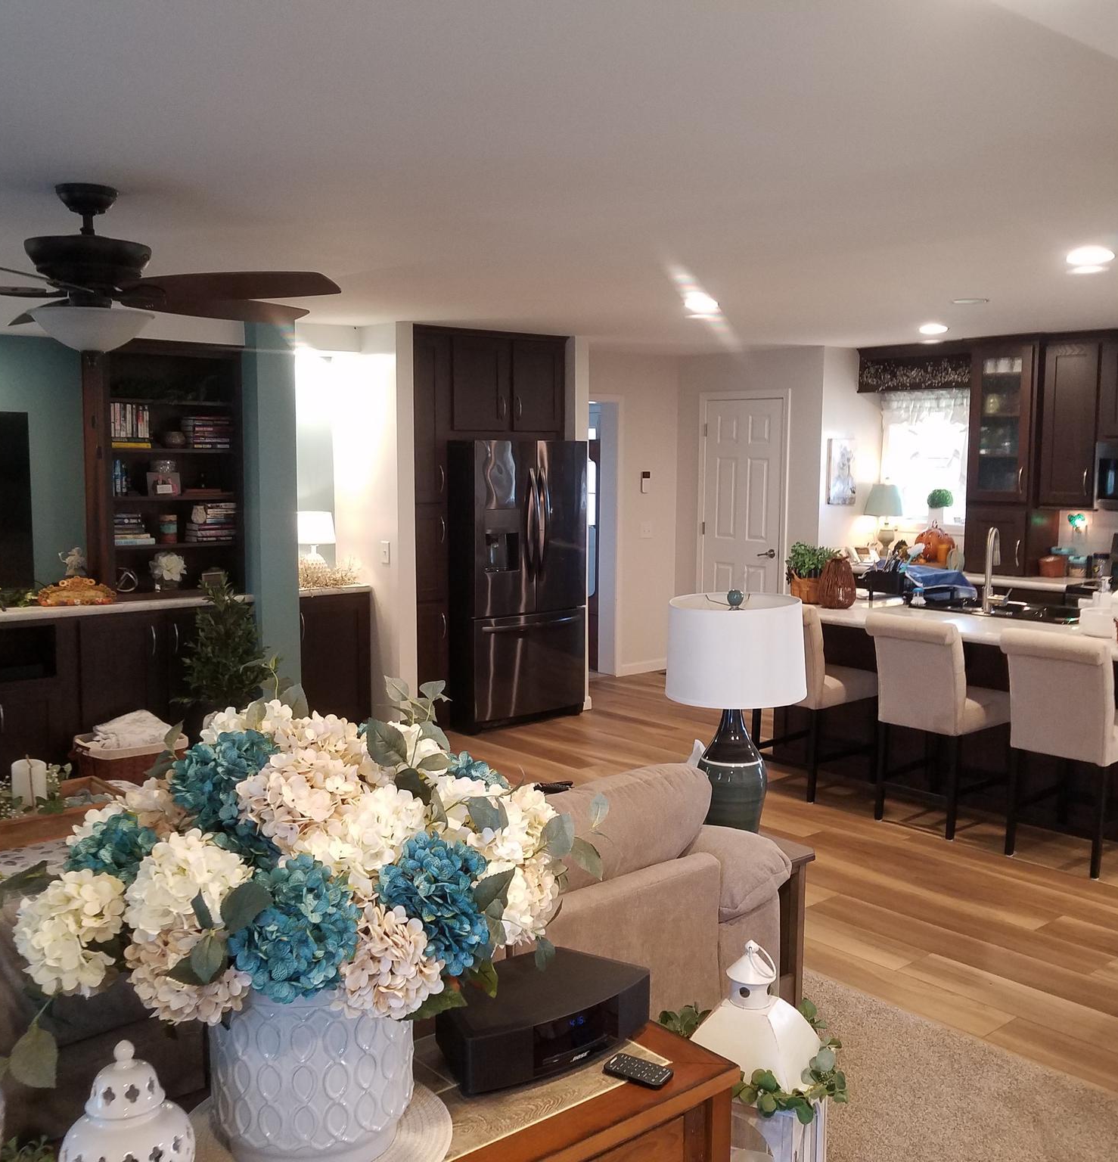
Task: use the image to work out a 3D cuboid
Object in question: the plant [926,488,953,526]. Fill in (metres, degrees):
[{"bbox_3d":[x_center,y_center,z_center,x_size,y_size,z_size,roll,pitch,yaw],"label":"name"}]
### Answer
[{"bbox_3d":[2.687,-0.519,8.183,0.180,0.262,0.180,-6,9,-42],"label":"plant"}]

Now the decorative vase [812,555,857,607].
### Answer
[{"bbox_3d":[1.498,0.009,6.291,0.230,0.268,0.230,0,6,0],"label":"decorative vase"}]

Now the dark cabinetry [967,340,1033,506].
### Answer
[{"bbox_3d":[2.958,-1.012,7.536,0.450,1.040,0.415,-6,9,-42],"label":"dark cabinetry"}]

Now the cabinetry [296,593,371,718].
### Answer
[{"bbox_3d":[-1.514,0.492,7.264,0.550,0.860,0.440,-5,8,-41],"label":"cabinetry"}]

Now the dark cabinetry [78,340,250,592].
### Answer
[{"bbox_3d":[-2.201,-0.618,6.529,0.790,1.400,0.310,-5,8,-41],"label":"dark cabinetry"}]

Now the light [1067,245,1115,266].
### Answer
[{"bbox_3d":[2.054,-1.240,4.495,0.180,0.030,0.180,-5,8,-41],"label":"light"}]

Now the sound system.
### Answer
[{"bbox_3d":[-0.032,0.726,1.957,0.368,0.102,0.218,-5,8,-36],"label":"sound system"}]

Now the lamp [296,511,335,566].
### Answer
[{"bbox_3d":[-1.426,-0.190,6.773,0.240,0.425,0.240,-6,9,-42],"label":"lamp"}]

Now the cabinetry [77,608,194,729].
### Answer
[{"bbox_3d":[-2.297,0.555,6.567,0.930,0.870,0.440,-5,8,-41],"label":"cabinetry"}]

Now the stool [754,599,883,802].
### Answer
[{"bbox_3d":[1.301,0.579,6.022,0.600,0.975,0.450,-5,8,-41],"label":"stool"}]

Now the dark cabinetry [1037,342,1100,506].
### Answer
[{"bbox_3d":[3.278,-0.992,7.312,0.330,1.030,0.332,-5,8,-41],"label":"dark cabinetry"}]

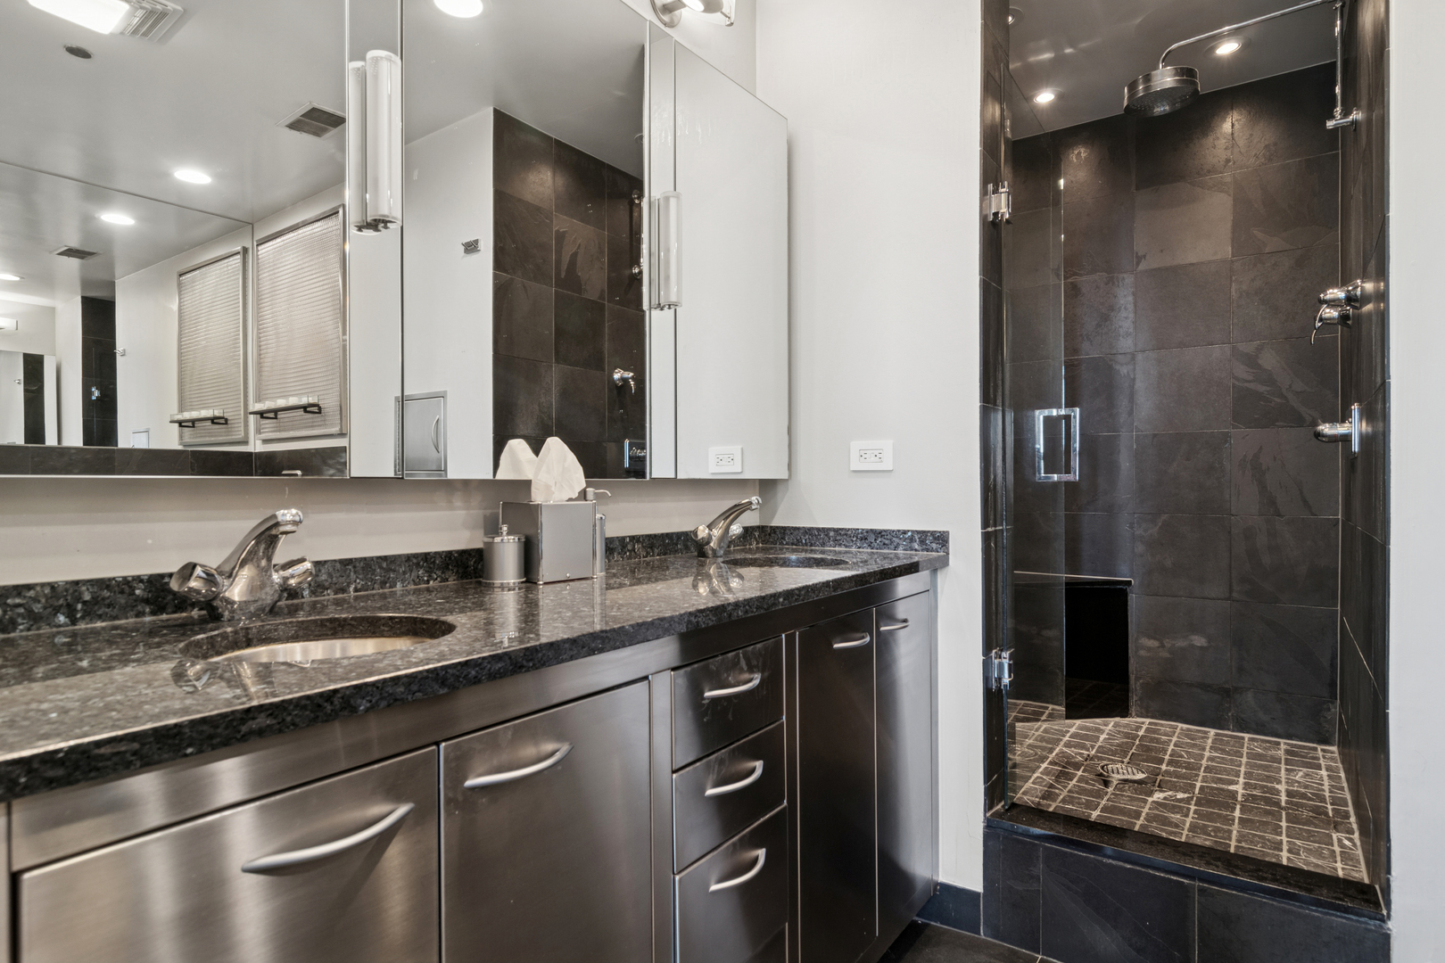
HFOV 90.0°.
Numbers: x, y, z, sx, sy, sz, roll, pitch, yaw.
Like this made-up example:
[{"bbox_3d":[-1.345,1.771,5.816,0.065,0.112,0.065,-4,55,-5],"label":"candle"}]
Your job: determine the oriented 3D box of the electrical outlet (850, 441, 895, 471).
[{"bbox_3d":[0.392,-0.067,1.898,0.119,0.075,0.009,0,0,36],"label":"electrical outlet"}]

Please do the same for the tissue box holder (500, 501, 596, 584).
[{"bbox_3d":[-0.330,0.111,1.371,0.126,0.145,0.126,0,0,42],"label":"tissue box holder"}]

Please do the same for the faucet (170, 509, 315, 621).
[{"bbox_3d":[-0.605,0.110,0.955,0.195,0.150,0.168,0,0,38],"label":"faucet"}]

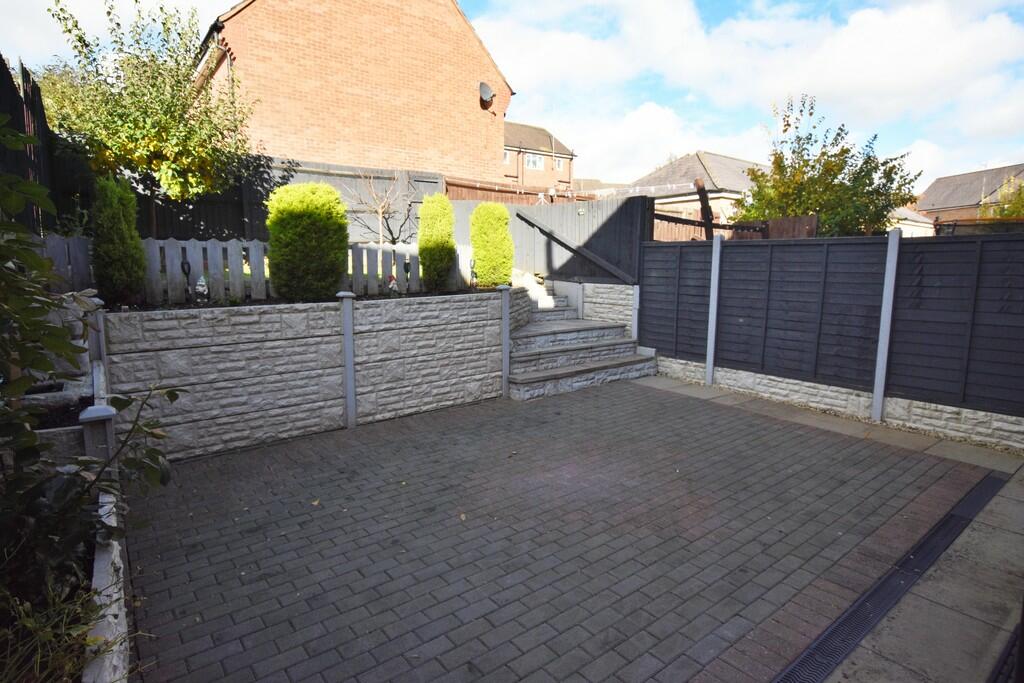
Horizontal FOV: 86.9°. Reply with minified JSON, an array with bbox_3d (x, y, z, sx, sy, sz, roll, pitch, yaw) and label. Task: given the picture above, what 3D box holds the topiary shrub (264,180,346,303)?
[{"bbox_3d":[-2.038,-0.979,5.409,0.740,1.150,0.600,-6,11,-38],"label":"topiary shrub"}]

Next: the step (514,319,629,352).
[{"bbox_3d":[0.536,-0.107,7.635,2.100,0.205,1.050,-6,10,-36],"label":"step"}]

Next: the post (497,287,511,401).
[{"bbox_3d":[-0.081,0.003,6.203,0.130,1.300,0.130,-6,10,-36],"label":"post"}]

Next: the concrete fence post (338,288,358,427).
[{"bbox_3d":[-1.584,0.182,5.205,0.140,1.325,0.130,-6,11,-38],"label":"concrete fence post"}]

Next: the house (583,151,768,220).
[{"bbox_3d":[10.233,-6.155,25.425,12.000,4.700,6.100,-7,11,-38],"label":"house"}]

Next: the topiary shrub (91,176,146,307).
[{"bbox_3d":[-3.267,-0.820,4.461,0.390,1.070,0.380,-6,11,-38],"label":"topiary shrub"}]

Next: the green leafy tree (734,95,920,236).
[{"bbox_3d":[6.421,-2.945,11.019,3.700,4.100,3.600,-6,10,-36],"label":"green leafy tree"}]

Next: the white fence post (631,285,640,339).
[{"bbox_3d":[1.760,-0.417,7.755,0.100,0.770,0.100,-6,10,-36],"label":"white fence post"}]

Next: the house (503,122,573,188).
[{"bbox_3d":[-1.781,-14.068,44.565,11.000,7.800,7.400,-6,10,-36],"label":"house"}]

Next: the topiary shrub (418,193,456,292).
[{"bbox_3d":[-0.878,-1.147,6.378,0.410,1.160,0.410,0,8,0],"label":"topiary shrub"}]

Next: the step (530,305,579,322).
[{"bbox_3d":[0.591,-0.422,8.650,1.000,0.180,0.320,-6,10,-37],"label":"step"}]

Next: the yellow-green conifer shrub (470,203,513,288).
[{"bbox_3d":[-0.263,-1.162,6.563,0.530,1.020,0.530,0,8,0],"label":"yellow-green conifer shrub"}]

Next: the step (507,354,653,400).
[{"bbox_3d":[0.973,0.446,7.132,2.460,0.260,0.350,-6,10,-37],"label":"step"}]

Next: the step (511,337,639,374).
[{"bbox_3d":[0.848,0.171,7.314,2.200,0.232,0.280,-6,10,-37],"label":"step"}]

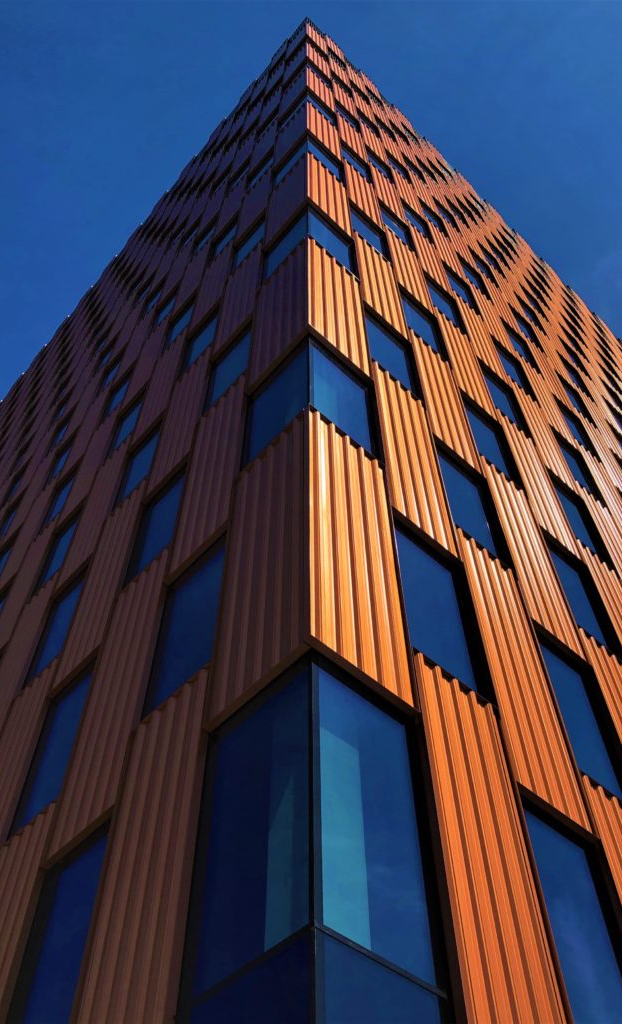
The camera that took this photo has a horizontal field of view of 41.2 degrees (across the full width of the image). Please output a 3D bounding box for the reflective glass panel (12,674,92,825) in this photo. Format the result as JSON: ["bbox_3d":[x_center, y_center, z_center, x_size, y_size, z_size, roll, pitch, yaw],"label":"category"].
[{"bbox_3d":[-3.386,3.187,11.066,0.122,2.218,1.199,36,-62,-23],"label":"reflective glass panel"}]

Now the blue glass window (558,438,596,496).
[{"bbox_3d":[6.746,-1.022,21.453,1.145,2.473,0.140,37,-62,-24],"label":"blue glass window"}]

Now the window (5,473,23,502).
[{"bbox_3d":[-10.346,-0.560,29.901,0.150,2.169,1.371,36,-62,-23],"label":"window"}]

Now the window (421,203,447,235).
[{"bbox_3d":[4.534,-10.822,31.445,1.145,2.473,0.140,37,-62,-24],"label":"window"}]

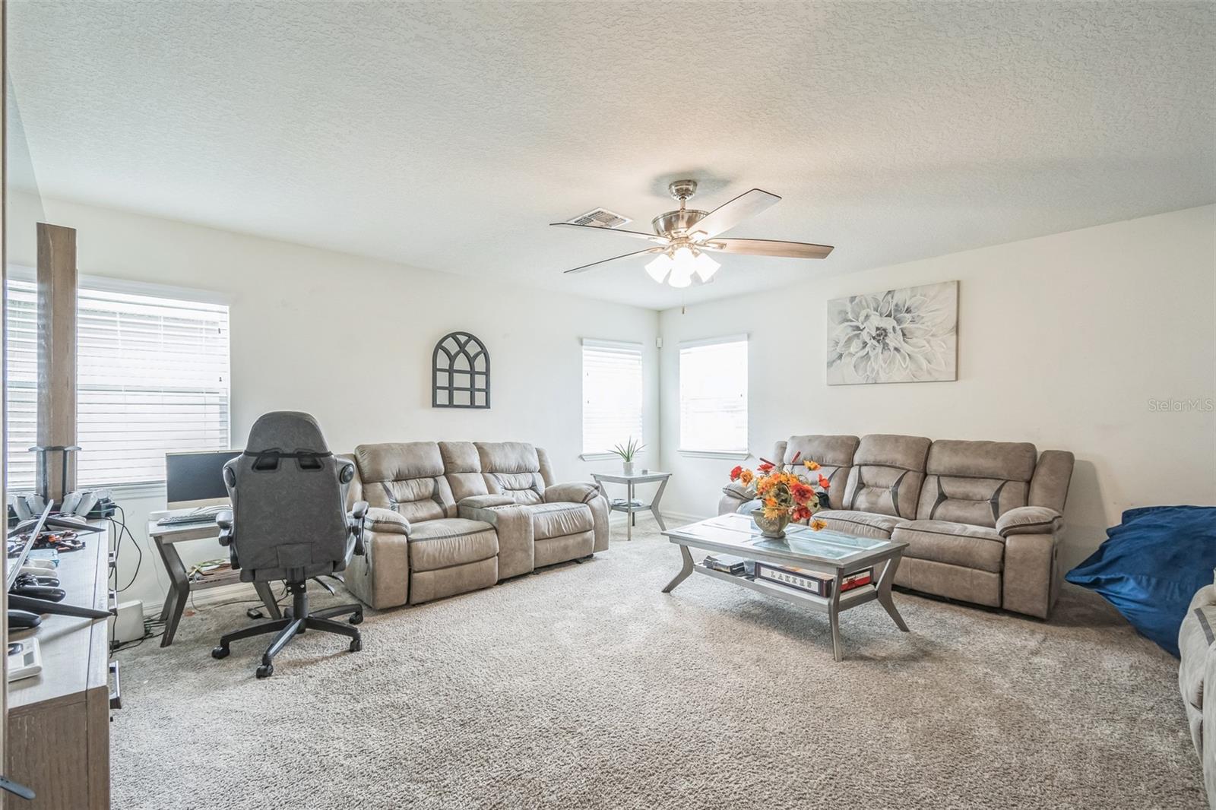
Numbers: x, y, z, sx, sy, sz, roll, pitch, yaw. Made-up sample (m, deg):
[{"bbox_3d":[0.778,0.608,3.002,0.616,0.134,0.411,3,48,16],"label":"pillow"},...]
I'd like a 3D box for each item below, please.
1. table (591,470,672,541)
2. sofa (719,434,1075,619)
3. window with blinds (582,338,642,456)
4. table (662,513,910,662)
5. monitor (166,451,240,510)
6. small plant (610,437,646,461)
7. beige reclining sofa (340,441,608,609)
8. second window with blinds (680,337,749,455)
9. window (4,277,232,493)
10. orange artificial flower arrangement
[{"bbox_3d":[0.240,1.007,5.150,0.570,0.610,0.570,1,-1,-41],"label":"table"},{"bbox_3d":[2.017,0.773,3.938,0.826,1.064,2.258,0,0,-42],"label":"sofa"},{"bbox_3d":[0.073,-0.085,5.552,0.922,1.213,0.103,0,0,-42],"label":"window with blinds"},{"bbox_3d":[1.080,1.072,3.225,0.722,0.464,1.226,0,0,-42],"label":"table"},{"bbox_3d":[-2.351,0.467,3.097,0.535,0.381,0.168,0,0,-42],"label":"monitor"},{"bbox_3d":[0.208,0.438,5.030,0.290,0.250,0.290,1,-1,-41],"label":"small plant"},{"bbox_3d":[-1.001,0.792,4.059,1.940,1.000,0.940,1,-1,-43],"label":"beige reclining sofa"},{"bbox_3d":[1.124,-0.093,5.466,0.840,1.250,0.100,-1,-1,45],"label":"second window with blinds"},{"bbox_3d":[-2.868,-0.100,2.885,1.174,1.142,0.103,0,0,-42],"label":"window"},{"bbox_3d":[1.066,0.528,3.130,0.520,0.470,0.500,-1,-1,45],"label":"orange artificial flower arrangement"}]

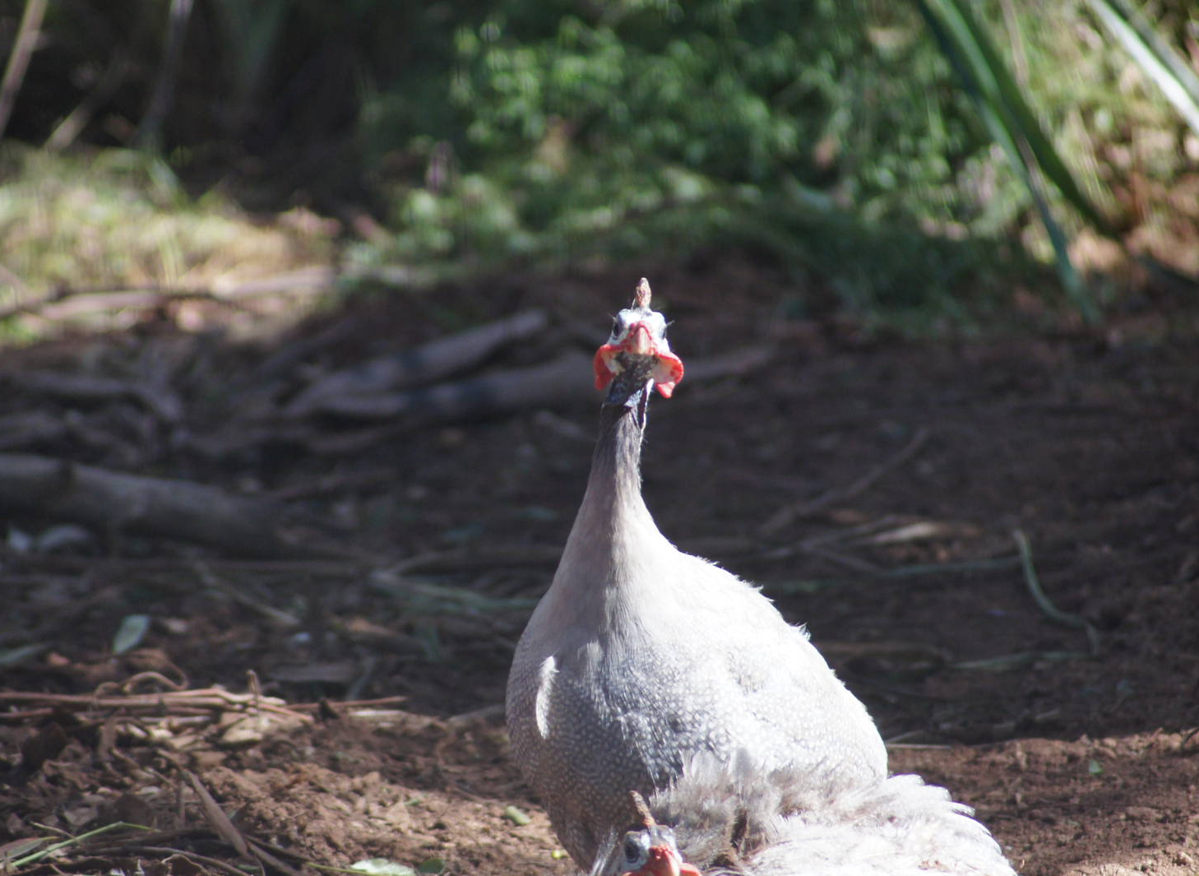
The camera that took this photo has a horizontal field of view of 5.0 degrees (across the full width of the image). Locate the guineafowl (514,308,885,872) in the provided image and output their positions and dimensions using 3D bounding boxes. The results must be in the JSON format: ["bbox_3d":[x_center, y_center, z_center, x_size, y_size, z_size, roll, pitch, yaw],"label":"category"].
[{"bbox_3d":[0.060,0.123,8.057,0.210,0.470,0.420,4,10,22],"label":"guineafowl"}]

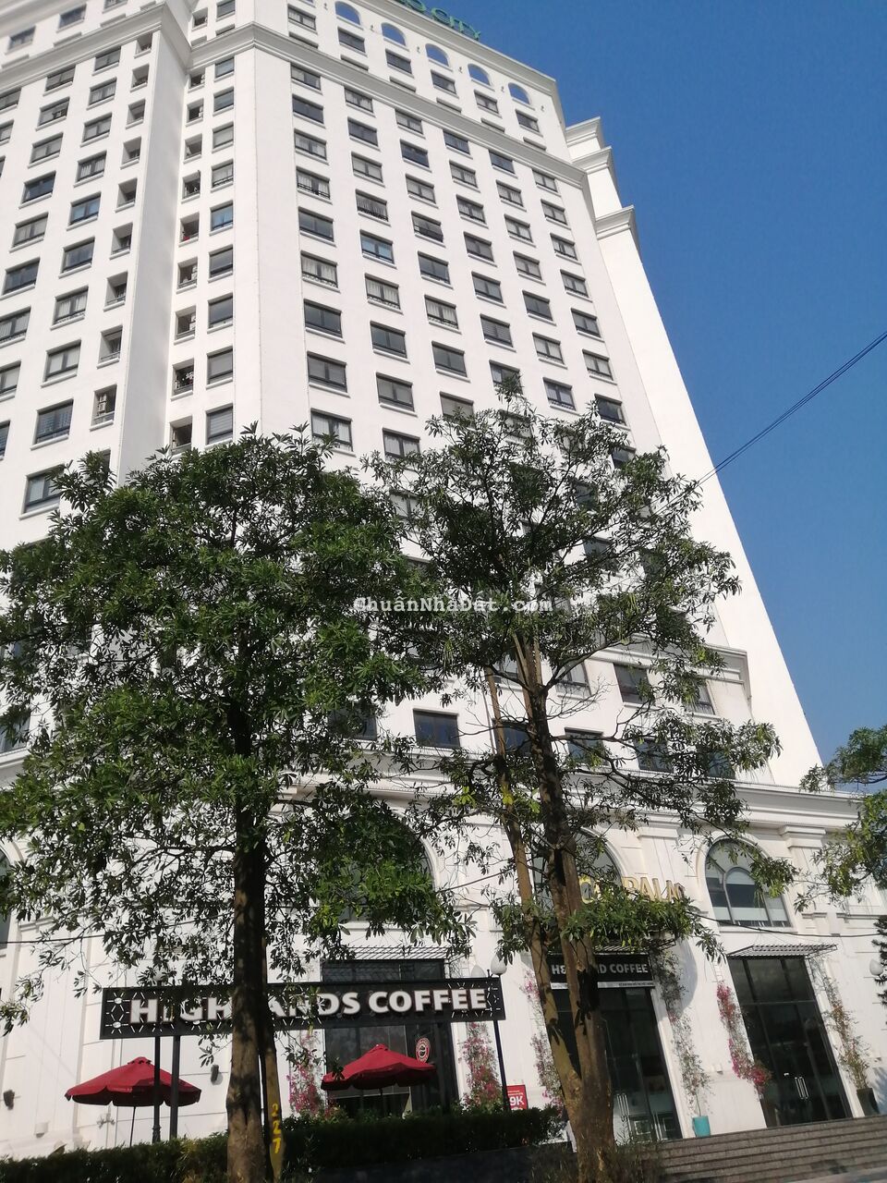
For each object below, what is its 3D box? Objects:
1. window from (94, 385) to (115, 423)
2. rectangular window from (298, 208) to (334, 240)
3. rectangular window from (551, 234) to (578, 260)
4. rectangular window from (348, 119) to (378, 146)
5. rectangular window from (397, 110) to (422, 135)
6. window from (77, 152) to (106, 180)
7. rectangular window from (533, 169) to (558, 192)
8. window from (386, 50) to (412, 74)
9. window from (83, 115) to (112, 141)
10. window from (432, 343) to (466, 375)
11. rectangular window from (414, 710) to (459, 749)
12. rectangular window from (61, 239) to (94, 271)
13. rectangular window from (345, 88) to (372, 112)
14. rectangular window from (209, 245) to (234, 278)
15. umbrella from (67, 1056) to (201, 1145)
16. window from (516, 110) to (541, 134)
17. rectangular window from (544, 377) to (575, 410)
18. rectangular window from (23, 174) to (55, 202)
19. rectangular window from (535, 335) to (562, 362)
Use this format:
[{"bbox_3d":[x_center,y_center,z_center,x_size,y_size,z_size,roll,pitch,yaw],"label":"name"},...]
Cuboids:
[{"bbox_3d":[-12.697,-6.936,33.342,0.926,1.703,0.200,-14,-32,11],"label":"window"},{"bbox_3d":[-5.997,-17.241,42.008,1.757,1.634,0.200,10,-35,-27],"label":"rectangular window"},{"bbox_3d":[7.278,-20.667,53.737,1.748,1.680,0.200,10,-36,-27],"label":"rectangular window"},{"bbox_3d":[-4.401,-24.999,48.684,1.706,1.757,0.200,10,-36,-27],"label":"rectangular window"},{"bbox_3d":[-2.044,-27.767,52.773,1.748,1.680,0.200,10,-36,-27],"label":"rectangular window"},{"bbox_3d":[-16.747,-20.156,42.363,1.583,1.625,0.200,-15,-32,11],"label":"window"},{"bbox_3d":[6.496,-26.243,57.180,1.748,1.680,0.200,10,-36,-27],"label":"rectangular window"},{"bbox_3d":[-2.826,-33.343,56.216,1.748,1.680,0.200,10,-36,-27],"label":"window"},{"bbox_3d":[-17.134,-22.899,44.063,1.583,1.625,0.200,-15,-32,11],"label":"window"},{"bbox_3d":[0.303,-11.040,42.441,1.748,1.680,0.200,10,-36,-27],"label":"window"},{"bbox_3d":[-0.251,4.789,30.195,1.706,1.422,0.200,10,-36,-27],"label":"rectangular window"},{"bbox_3d":[-15.706,-14.422,38.327,1.570,1.530,0.160,-15,-32,11],"label":"rectangular window"},{"bbox_3d":[-4.781,-27.729,50.378,1.706,1.625,0.200,10,-36,-27],"label":"rectangular window"},{"bbox_3d":[-9.782,-14.557,39.345,1.176,1.634,0.200,-14,-32,11],"label":"rectangular window"},{"bbox_3d":[-5.628,10.023,16.096,2.500,2.849,2.500,10,-36,-27],"label":"umbrella"},{"bbox_3d":[5.708,-31.687,60.052,1.691,1.461,0.200,10,-36,-27],"label":"window"},{"bbox_3d":[5.842,-9.848,44.503,1.733,1.634,0.200,10,-35,-27],"label":"rectangular window"},{"bbox_3d":[-19.250,-19.124,42.405,1.706,1.757,0.200,-15,-32,11],"label":"rectangular window"},{"bbox_3d":[5.462,-12.566,46.148,1.733,1.634,0.200,10,-35,-27],"label":"rectangular window"}]

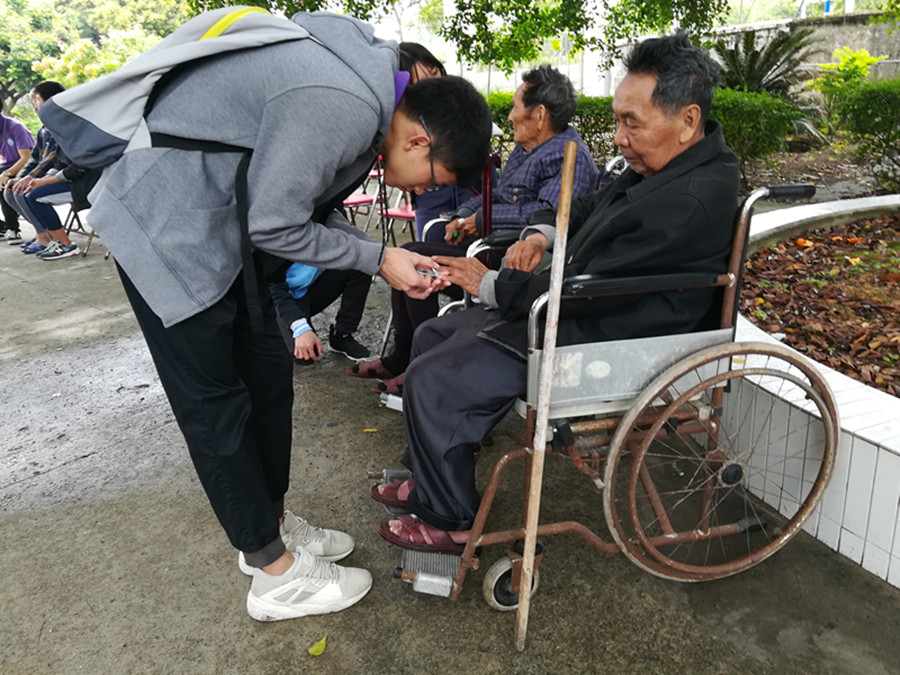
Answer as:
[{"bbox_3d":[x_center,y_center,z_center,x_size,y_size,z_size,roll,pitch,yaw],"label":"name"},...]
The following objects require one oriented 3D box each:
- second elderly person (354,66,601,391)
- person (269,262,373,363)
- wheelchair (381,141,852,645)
[{"bbox_3d":[0.083,-0.387,2.555,1.000,1.180,0.540,-7,19,-10],"label":"second elderly person"},{"bbox_3d":[-0.680,-0.360,3.120,0.680,0.980,0.500,7,22,28],"label":"person"},{"bbox_3d":[0.332,0.090,1.707,1.090,0.930,0.640,-7,19,-10],"label":"wheelchair"}]

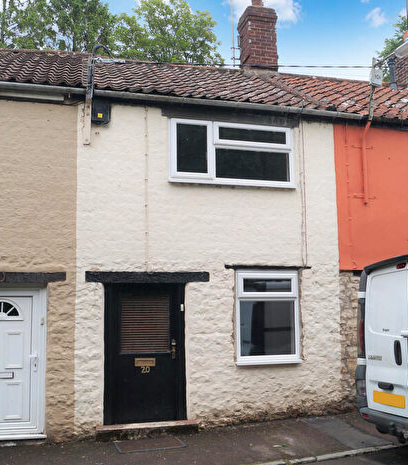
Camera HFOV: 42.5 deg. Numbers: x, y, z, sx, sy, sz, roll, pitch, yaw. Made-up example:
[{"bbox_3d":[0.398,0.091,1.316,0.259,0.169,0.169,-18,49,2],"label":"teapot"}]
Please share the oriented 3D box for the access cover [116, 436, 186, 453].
[{"bbox_3d":[-0.640,2.498,6.144,0.750,0.040,0.460,-1,-5,-11],"label":"access cover"}]

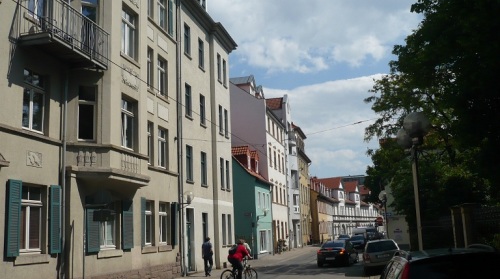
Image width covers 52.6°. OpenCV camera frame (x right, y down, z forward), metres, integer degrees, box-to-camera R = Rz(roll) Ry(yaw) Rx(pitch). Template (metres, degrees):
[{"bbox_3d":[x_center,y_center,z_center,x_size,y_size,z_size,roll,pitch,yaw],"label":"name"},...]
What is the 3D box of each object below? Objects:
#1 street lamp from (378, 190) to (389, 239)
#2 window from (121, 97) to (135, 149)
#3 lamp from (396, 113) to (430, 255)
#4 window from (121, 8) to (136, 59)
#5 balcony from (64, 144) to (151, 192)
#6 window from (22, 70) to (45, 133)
[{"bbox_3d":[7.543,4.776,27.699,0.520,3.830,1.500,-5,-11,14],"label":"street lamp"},{"bbox_3d":[-4.185,-0.514,17.177,0.150,1.820,1.200,-5,-11,14],"label":"window"},{"bbox_3d":[3.398,1.494,10.036,0.500,3.870,1.800,-5,-11,14],"label":"lamp"},{"bbox_3d":[-4.326,-3.727,17.824,0.150,1.860,1.200,-5,-11,14],"label":"window"},{"bbox_3d":[-4.329,1.114,17.022,0.980,1.420,4.650,-5,-11,14],"label":"balcony"},{"bbox_3d":[-6.294,-1.082,14.885,0.180,1.900,1.120,-5,-11,14],"label":"window"}]

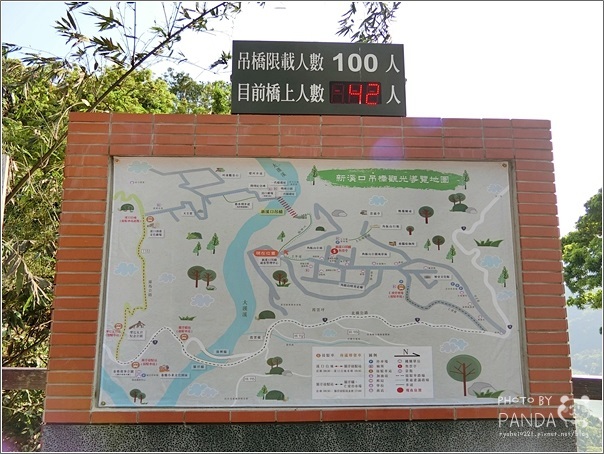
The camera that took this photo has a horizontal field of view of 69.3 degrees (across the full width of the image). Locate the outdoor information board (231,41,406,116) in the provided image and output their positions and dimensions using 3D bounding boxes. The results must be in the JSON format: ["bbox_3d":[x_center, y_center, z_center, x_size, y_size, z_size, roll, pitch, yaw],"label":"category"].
[{"bbox_3d":[0.101,-0.855,2.609,1.005,0.448,0.120,0,-8,-2],"label":"outdoor information board"}]

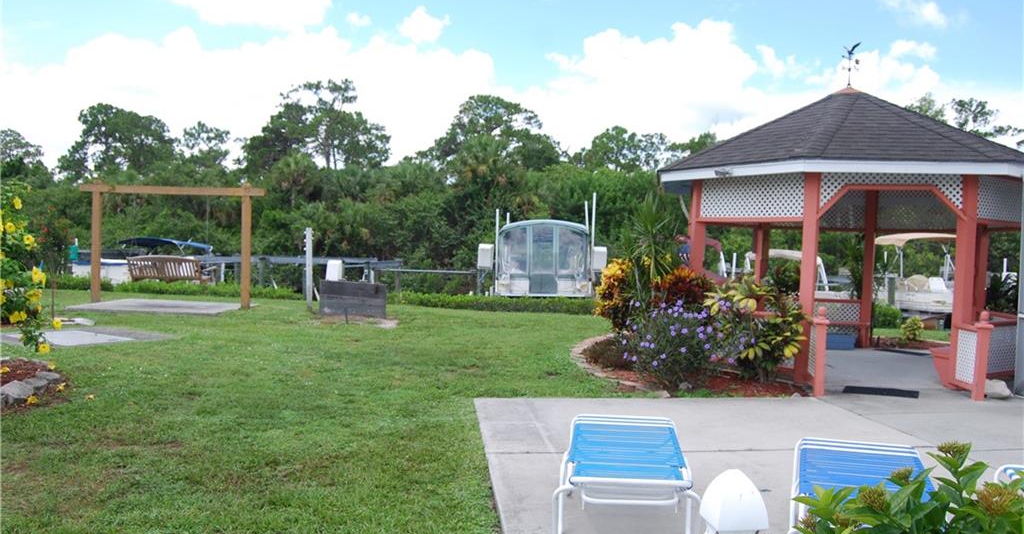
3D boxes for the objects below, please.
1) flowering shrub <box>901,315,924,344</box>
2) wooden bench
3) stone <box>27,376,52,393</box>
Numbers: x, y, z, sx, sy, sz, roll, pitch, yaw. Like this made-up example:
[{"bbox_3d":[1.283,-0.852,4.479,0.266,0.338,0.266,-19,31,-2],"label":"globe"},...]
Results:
[{"bbox_3d":[6.590,1.028,12.643,0.370,0.440,0.370,2,2,11],"label":"flowering shrub"},{"bbox_3d":[-6.853,0.050,15.420,1.520,0.550,0.600,2,2,5],"label":"wooden bench"},{"bbox_3d":[-4.522,1.129,7.354,0.250,0.110,0.200,3,3,30],"label":"stone"}]

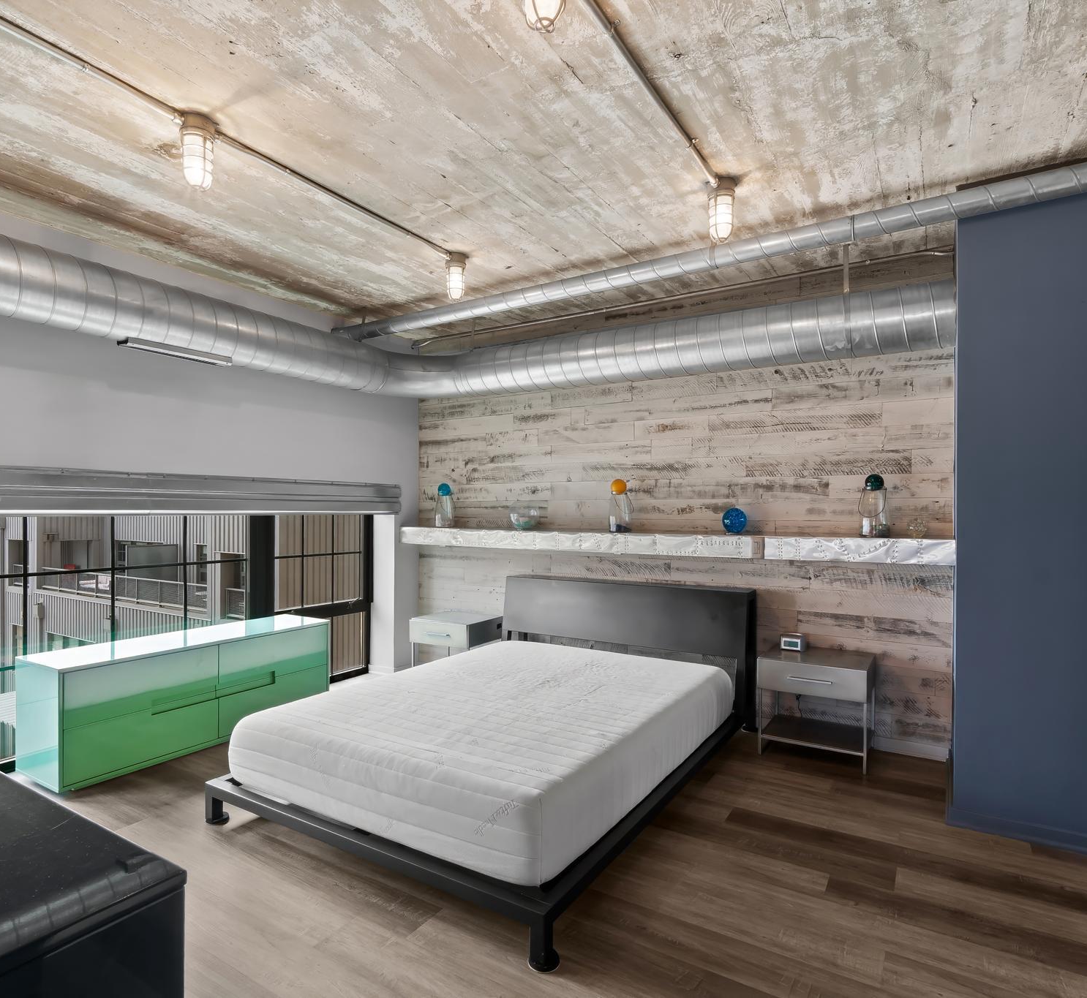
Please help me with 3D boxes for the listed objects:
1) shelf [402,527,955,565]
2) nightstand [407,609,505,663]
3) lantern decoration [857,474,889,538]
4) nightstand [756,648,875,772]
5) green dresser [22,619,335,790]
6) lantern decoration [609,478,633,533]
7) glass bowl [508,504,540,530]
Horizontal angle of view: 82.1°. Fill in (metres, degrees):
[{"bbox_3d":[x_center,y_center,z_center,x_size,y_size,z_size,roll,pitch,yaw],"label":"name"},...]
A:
[{"bbox_3d":[0.514,0.290,4.300,3.861,0.136,0.219,0,-1,32],"label":"shelf"},{"bbox_3d":[-0.650,1.161,4.692,0.545,0.535,0.424,0,-1,31],"label":"nightstand"},{"bbox_3d":[1.844,0.037,3.481,0.156,0.356,0.156,0,-1,32],"label":"lantern decoration"},{"bbox_3d":[1.542,1.160,3.521,0.538,0.533,0.420,0,-1,32],"label":"nightstand"},{"bbox_3d":[-2.057,1.113,3.699,0.472,0.591,1.555,0,-1,31],"label":"green dresser"},{"bbox_3d":[0.532,0.046,4.285,0.155,0.366,0.155,0,-1,0],"label":"lantern decoration"},{"bbox_3d":[-0.141,0.130,4.696,0.229,0.207,0.229,0,-1,0],"label":"glass bowl"}]

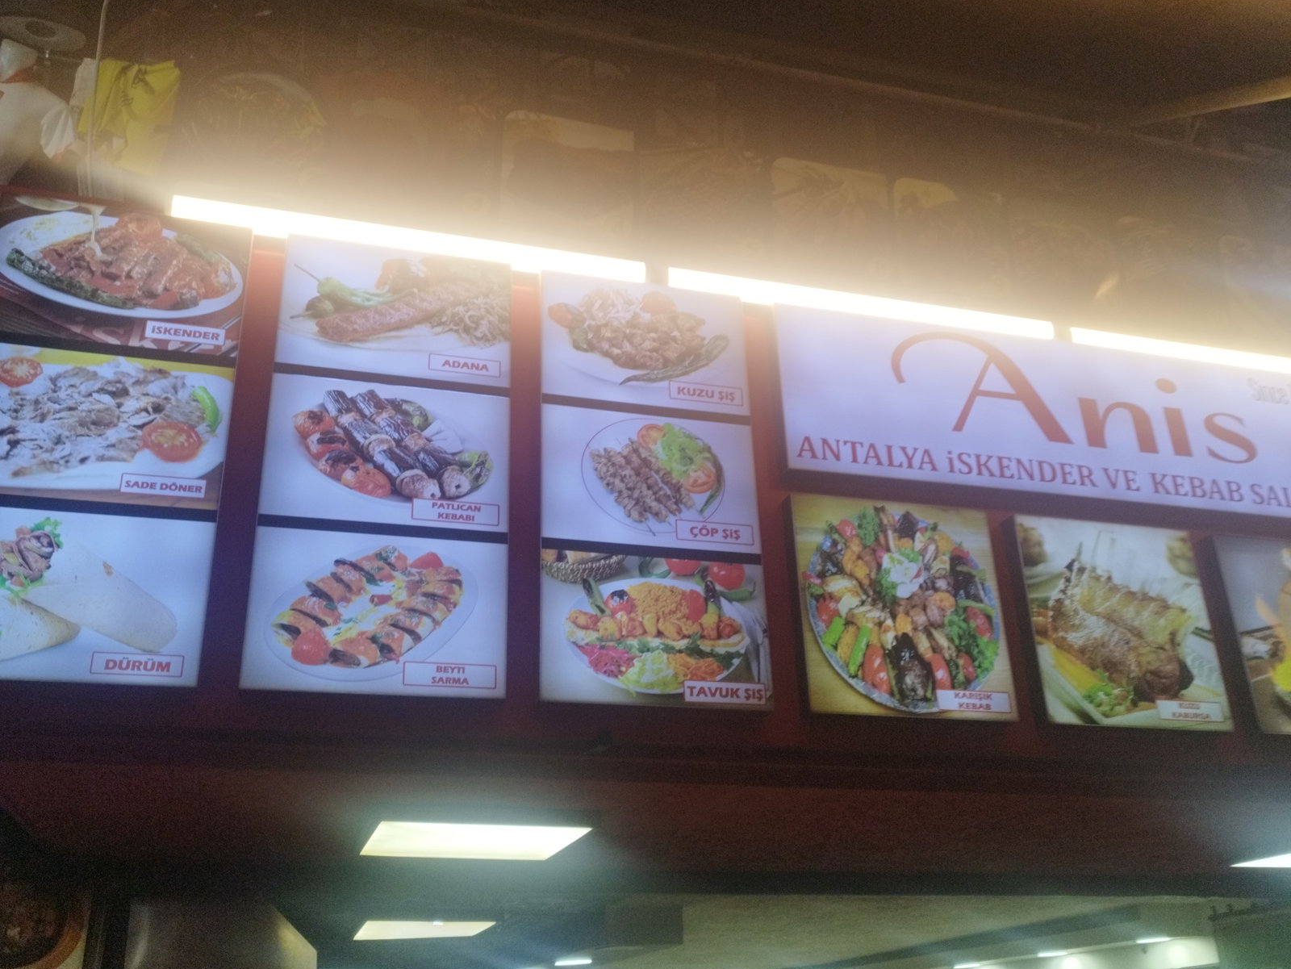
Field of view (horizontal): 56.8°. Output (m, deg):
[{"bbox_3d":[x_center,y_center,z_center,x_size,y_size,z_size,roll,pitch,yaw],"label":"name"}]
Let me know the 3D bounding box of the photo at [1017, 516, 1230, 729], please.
[{"bbox_3d":[1.272,0.381,3.225,0.565,0.572,0.070,5,-26,-16],"label":"photo"}]

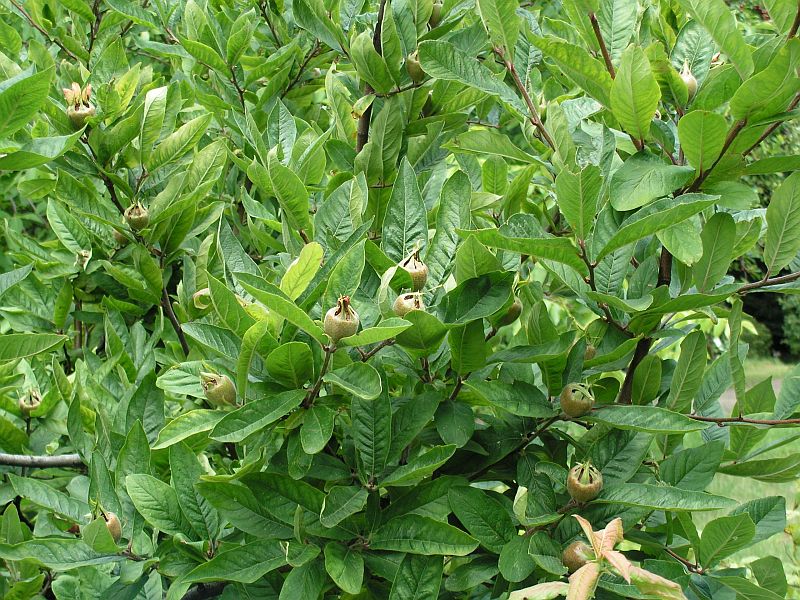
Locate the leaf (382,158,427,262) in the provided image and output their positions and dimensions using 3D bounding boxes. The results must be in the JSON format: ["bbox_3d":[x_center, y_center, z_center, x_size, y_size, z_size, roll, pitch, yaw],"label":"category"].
[{"bbox_3d":[0.004,-0.077,1.470,0.042,0.118,0.014,1,-9,0],"label":"leaf"}]

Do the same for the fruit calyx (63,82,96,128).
[{"bbox_3d":[-0.331,-0.202,1.630,0.033,0.047,0.033,-6,13,0],"label":"fruit calyx"}]

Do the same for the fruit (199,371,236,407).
[{"bbox_3d":[-0.173,0.085,1.500,0.031,0.031,0.036,-27,-45,32],"label":"fruit"}]

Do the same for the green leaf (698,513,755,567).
[{"bbox_3d":[0.294,0.217,1.420,0.041,0.072,0.012,32,27,-15],"label":"green leaf"}]

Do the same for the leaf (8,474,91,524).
[{"bbox_3d":[-0.339,0.193,1.520,0.090,0.012,0.029,28,36,-6],"label":"leaf"}]

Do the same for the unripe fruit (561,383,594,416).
[{"bbox_3d":[0.164,0.092,1.450,0.031,0.033,0.031,17,43,-16],"label":"unripe fruit"}]

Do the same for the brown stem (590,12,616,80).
[{"bbox_3d":[0.178,-0.224,1.380,0.006,0.066,0.006,-18,-6,0],"label":"brown stem"}]

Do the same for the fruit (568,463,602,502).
[{"bbox_3d":[0.150,0.148,1.280,0.029,0.034,0.029,2,21,1],"label":"fruit"}]

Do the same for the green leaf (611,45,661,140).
[{"bbox_3d":[0.237,-0.209,1.580,0.048,0.096,0.018,-6,-6,-1],"label":"green leaf"}]

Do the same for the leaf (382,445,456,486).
[{"bbox_3d":[0.017,0.153,1.450,0.082,0.012,0.028,-24,31,12],"label":"leaf"}]

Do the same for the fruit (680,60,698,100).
[{"bbox_3d":[0.309,-0.235,1.680,0.022,0.042,0.022,-12,0,0],"label":"fruit"}]

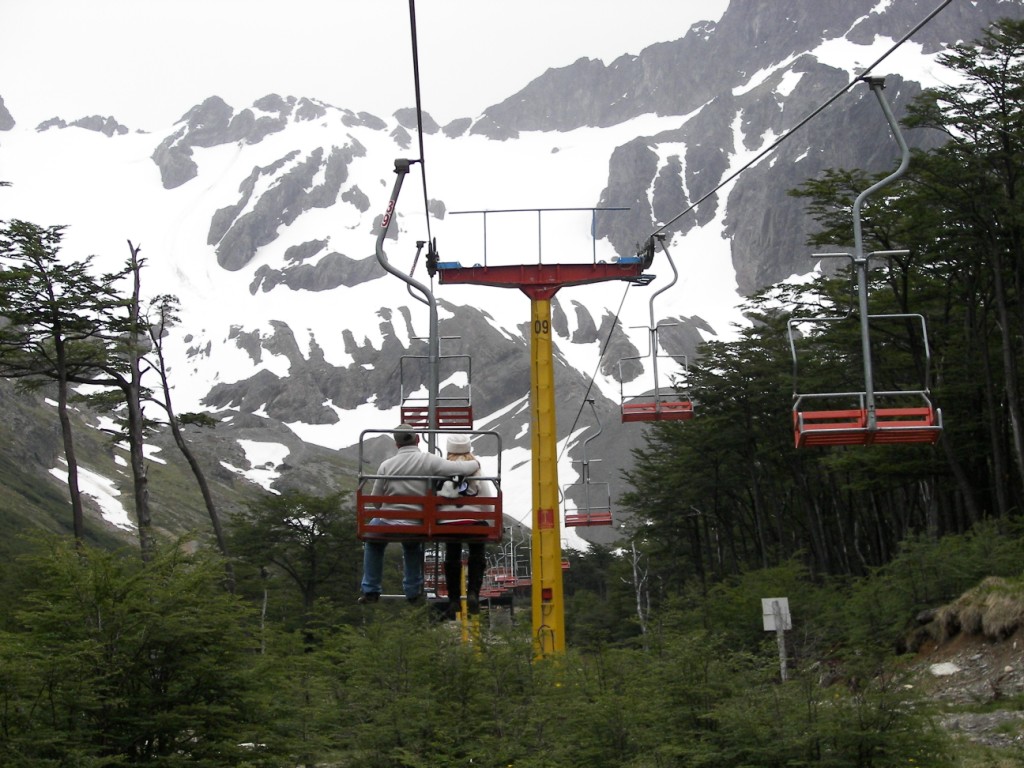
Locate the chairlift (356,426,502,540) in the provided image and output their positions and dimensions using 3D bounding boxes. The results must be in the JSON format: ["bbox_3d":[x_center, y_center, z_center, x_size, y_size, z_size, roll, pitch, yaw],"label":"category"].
[{"bbox_3d":[-0.622,0.758,23.700,1.079,0.806,0.700,1,-10,-1],"label":"chairlift"}]

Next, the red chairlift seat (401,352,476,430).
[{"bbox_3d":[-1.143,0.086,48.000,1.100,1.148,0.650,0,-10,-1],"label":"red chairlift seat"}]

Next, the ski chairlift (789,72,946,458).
[{"bbox_3d":[2.699,-0.926,24.300,1.100,2.803,0.750,-2,-10,-1],"label":"ski chairlift"}]

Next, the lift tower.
[{"bbox_3d":[0.433,0.855,48.300,3.219,6.789,1.500,-1,-10,-1],"label":"lift tower"}]

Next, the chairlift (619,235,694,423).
[{"bbox_3d":[2.216,-0.850,48.700,1.100,2.844,0.750,-2,-10,-1],"label":"chairlift"}]

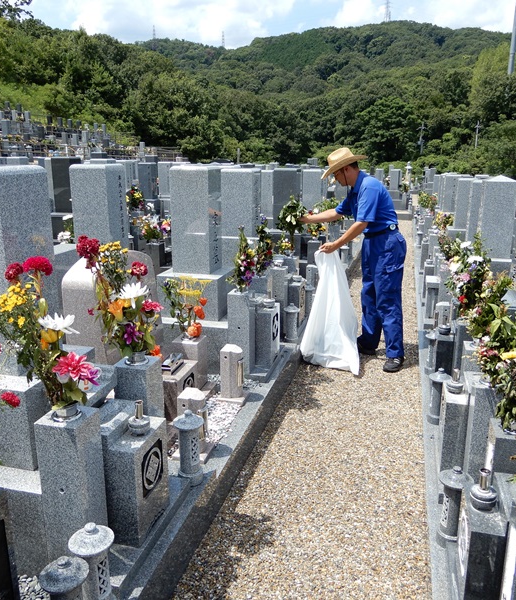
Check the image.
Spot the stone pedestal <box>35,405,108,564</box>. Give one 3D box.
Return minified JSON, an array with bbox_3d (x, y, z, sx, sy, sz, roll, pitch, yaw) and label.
[{"bbox_3d":[-0.581,0.614,1.768,0.137,0.523,0.137,3,14,15],"label":"stone pedestal"}]

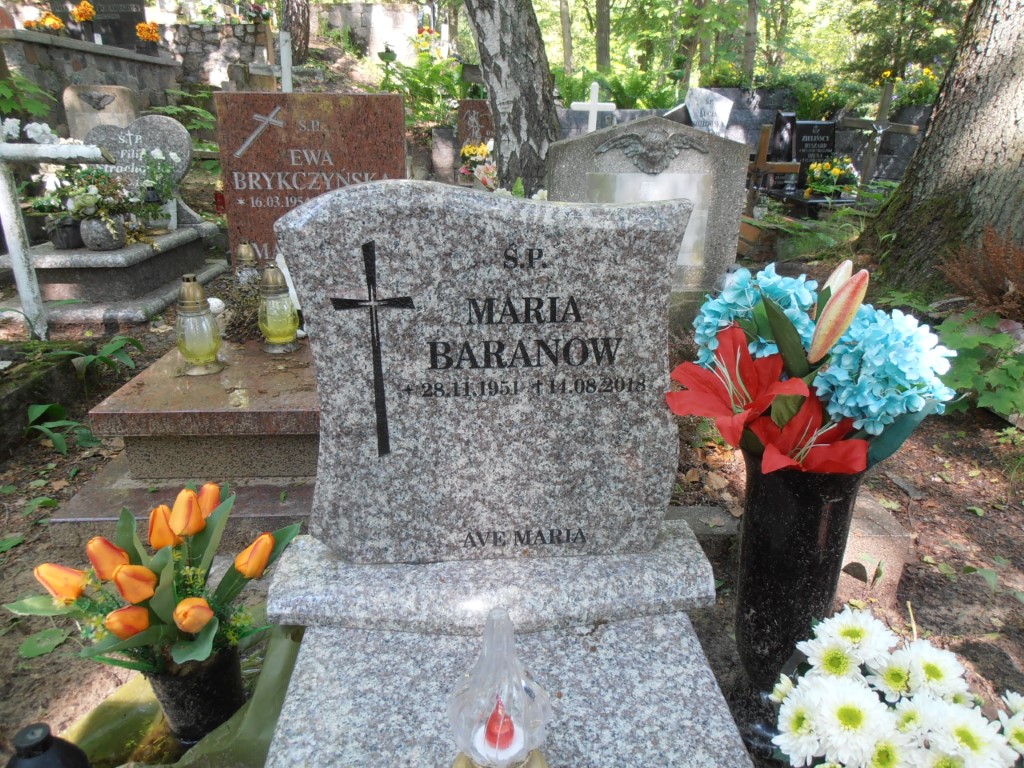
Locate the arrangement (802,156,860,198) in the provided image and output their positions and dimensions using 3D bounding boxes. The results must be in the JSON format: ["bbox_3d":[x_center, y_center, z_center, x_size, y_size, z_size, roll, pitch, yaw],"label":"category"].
[{"bbox_3d":[2.671,-1.713,5.917,0.430,0.340,0.340,1,18,5],"label":"arrangement"}]

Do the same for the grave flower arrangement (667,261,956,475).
[{"bbox_3d":[0.352,-0.016,0.835,0.310,0.220,0.250,-2,18,-3],"label":"grave flower arrangement"}]

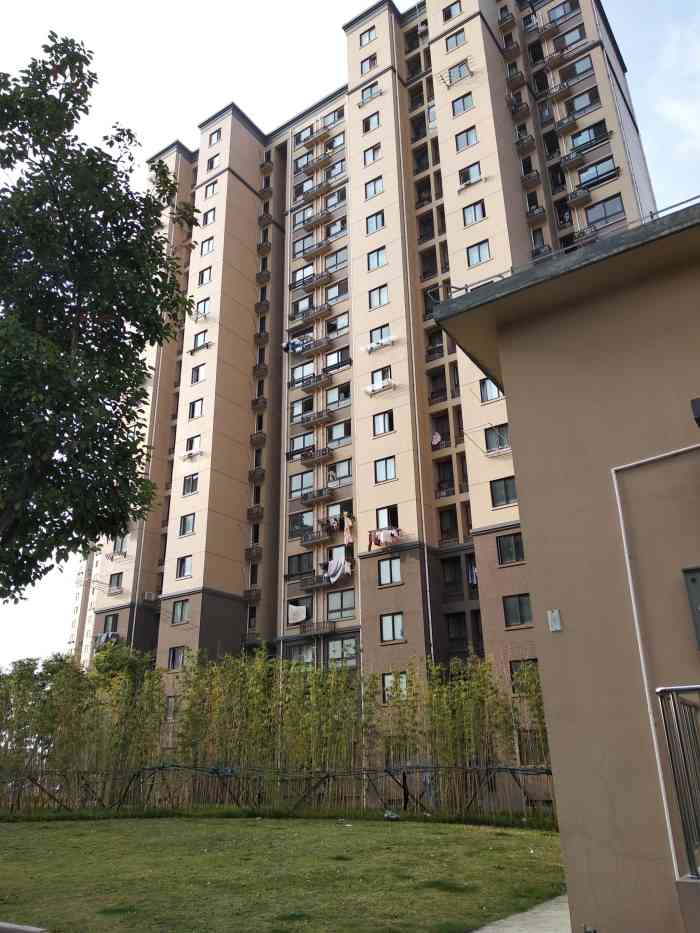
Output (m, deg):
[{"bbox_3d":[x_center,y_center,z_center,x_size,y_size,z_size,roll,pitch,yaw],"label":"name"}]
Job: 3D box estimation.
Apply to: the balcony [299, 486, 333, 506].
[{"bbox_3d":[-2.042,2.087,47.000,2.202,0.639,0.645,-15,-26,31],"label":"balcony"}]

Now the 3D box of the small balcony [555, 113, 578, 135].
[{"bbox_3d":[14.020,-21.965,45.338,1.239,0.678,0.679,-15,-26,30],"label":"small balcony"}]

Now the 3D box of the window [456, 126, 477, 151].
[{"bbox_3d":[7.394,-20.691,44.334,1.351,1.321,0.177,-15,-26,30],"label":"window"}]

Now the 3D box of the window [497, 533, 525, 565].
[{"bbox_3d":[7.693,3.960,33.403,1.299,1.369,0.145,-15,-26,30],"label":"window"}]

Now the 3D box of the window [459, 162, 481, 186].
[{"bbox_3d":[7.260,-17.501,42.205,1.299,1.369,0.145,-15,-26,30],"label":"window"}]

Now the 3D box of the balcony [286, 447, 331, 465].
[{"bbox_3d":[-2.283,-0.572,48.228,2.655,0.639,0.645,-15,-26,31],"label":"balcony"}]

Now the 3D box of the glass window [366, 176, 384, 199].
[{"bbox_3d":[1.624,-18.572,46.785,1.299,1.369,0.145,-15,-26,30],"label":"glass window"}]

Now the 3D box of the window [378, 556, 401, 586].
[{"bbox_3d":[2.140,5.589,37.037,1.283,1.293,0.120,-14,-26,30],"label":"window"}]

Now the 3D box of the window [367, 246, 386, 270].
[{"bbox_3d":[1.768,-13.212,44.684,1.283,1.293,0.120,-14,-26,30],"label":"window"}]

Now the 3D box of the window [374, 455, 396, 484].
[{"bbox_3d":[2.059,0.201,39.837,1.341,1.371,0.153,-15,-26,31],"label":"window"}]

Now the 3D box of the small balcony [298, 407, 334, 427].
[{"bbox_3d":[-2.270,-3.458,49.763,2.340,0.712,0.610,-15,-26,31],"label":"small balcony"}]

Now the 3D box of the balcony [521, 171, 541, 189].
[{"bbox_3d":[11.713,-18.386,45.143,1.119,0.682,0.580,-15,-26,31],"label":"balcony"}]

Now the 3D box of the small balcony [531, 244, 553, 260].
[{"bbox_3d":[11.824,-12.924,42.917,1.119,0.682,0.580,-15,-26,31],"label":"small balcony"}]

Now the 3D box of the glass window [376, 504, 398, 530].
[{"bbox_3d":[2.079,2.896,38.423,1.302,1.334,0.117,-15,-26,31],"label":"glass window"}]

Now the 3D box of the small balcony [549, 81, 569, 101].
[{"bbox_3d":[13.966,-24.695,46.456,1.239,0.678,0.679,-15,-26,30],"label":"small balcony"}]

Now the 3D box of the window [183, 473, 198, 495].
[{"bbox_3d":[-11.078,1.253,48.677,1.299,1.296,0.117,-15,-26,31],"label":"window"}]

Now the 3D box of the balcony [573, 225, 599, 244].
[{"bbox_3d":[14.180,-13.846,42.011,1.239,0.708,0.679,-15,-26,30],"label":"balcony"}]

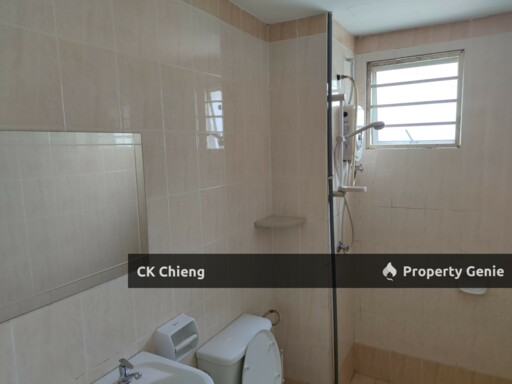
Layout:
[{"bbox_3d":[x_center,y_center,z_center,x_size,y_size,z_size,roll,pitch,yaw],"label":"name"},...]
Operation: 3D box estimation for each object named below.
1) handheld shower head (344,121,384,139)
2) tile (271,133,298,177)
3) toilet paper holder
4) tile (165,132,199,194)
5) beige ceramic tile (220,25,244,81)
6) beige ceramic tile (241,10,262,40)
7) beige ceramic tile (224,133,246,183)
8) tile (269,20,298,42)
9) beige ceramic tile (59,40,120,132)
[{"bbox_3d":[0.579,-0.327,1.906,0.221,0.060,0.075,-15,-1,31],"label":"handheld shower head"},{"bbox_3d":[0.169,-0.216,2.101,0.175,0.257,0.010,3,9,30],"label":"tile"},{"bbox_3d":[-0.312,0.596,1.440,0.085,0.133,0.158,3,9,30],"label":"toilet paper holder"},{"bbox_3d":[-0.304,-0.121,1.468,0.010,0.254,0.197,3,9,30],"label":"tile"},{"bbox_3d":[-0.124,-0.685,1.760,0.010,0.258,0.199,3,9,30],"label":"beige ceramic tile"},{"bbox_3d":[-0.024,-0.885,1.890,0.010,0.105,0.198,3,9,30],"label":"beige ceramic tile"},{"bbox_3d":[-0.105,-0.170,1.804,0.010,0.254,0.197,3,9,30],"label":"beige ceramic tile"},{"bbox_3d":[0.152,-0.905,2.007,0.175,0.105,0.010,3,9,30],"label":"tile"},{"bbox_3d":[-0.514,-0.326,1.108,0.010,0.256,0.199,3,9,30],"label":"beige ceramic tile"}]

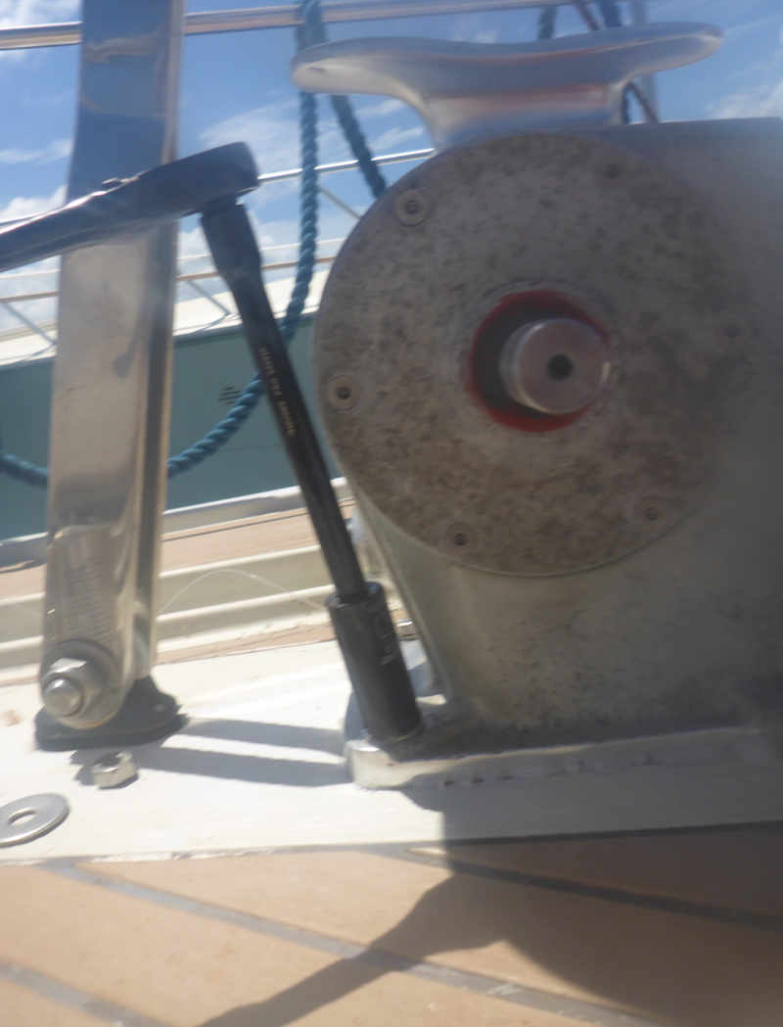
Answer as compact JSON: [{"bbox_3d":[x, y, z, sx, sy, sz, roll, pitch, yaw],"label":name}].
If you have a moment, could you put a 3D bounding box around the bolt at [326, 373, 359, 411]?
[{"bbox_3d":[-0.016,-0.042,0.290,0.012,0.012,0.007,-7,11,0],"label":"bolt"}]

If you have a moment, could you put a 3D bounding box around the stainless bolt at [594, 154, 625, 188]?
[{"bbox_3d":[0.071,-0.112,0.279,0.012,0.012,0.007,-7,11,0],"label":"stainless bolt"}]

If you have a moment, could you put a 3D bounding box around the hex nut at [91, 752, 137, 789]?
[{"bbox_3d":[-0.107,0.100,0.330,0.016,0.008,0.018,-8,11,-8],"label":"hex nut"}]

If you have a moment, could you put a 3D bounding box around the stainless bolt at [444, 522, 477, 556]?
[{"bbox_3d":[0.024,0.008,0.300,0.012,0.012,0.007,-7,11,0],"label":"stainless bolt"}]

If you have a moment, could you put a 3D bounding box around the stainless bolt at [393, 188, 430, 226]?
[{"bbox_3d":[0.007,-0.101,0.279,0.012,0.012,0.007,-7,11,0],"label":"stainless bolt"}]

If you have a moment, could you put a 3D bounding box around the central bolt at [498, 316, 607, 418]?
[{"bbox_3d":[0.050,-0.046,0.268,0.028,0.028,0.038,-7,11,0],"label":"central bolt"}]

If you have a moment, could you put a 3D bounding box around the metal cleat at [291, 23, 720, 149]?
[{"bbox_3d":[0.044,-0.153,0.307,0.155,0.043,0.034,-8,11,-7],"label":"metal cleat"}]

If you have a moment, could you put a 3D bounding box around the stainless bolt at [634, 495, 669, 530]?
[{"bbox_3d":[0.091,-0.001,0.300,0.012,0.012,0.007,-7,11,0],"label":"stainless bolt"}]

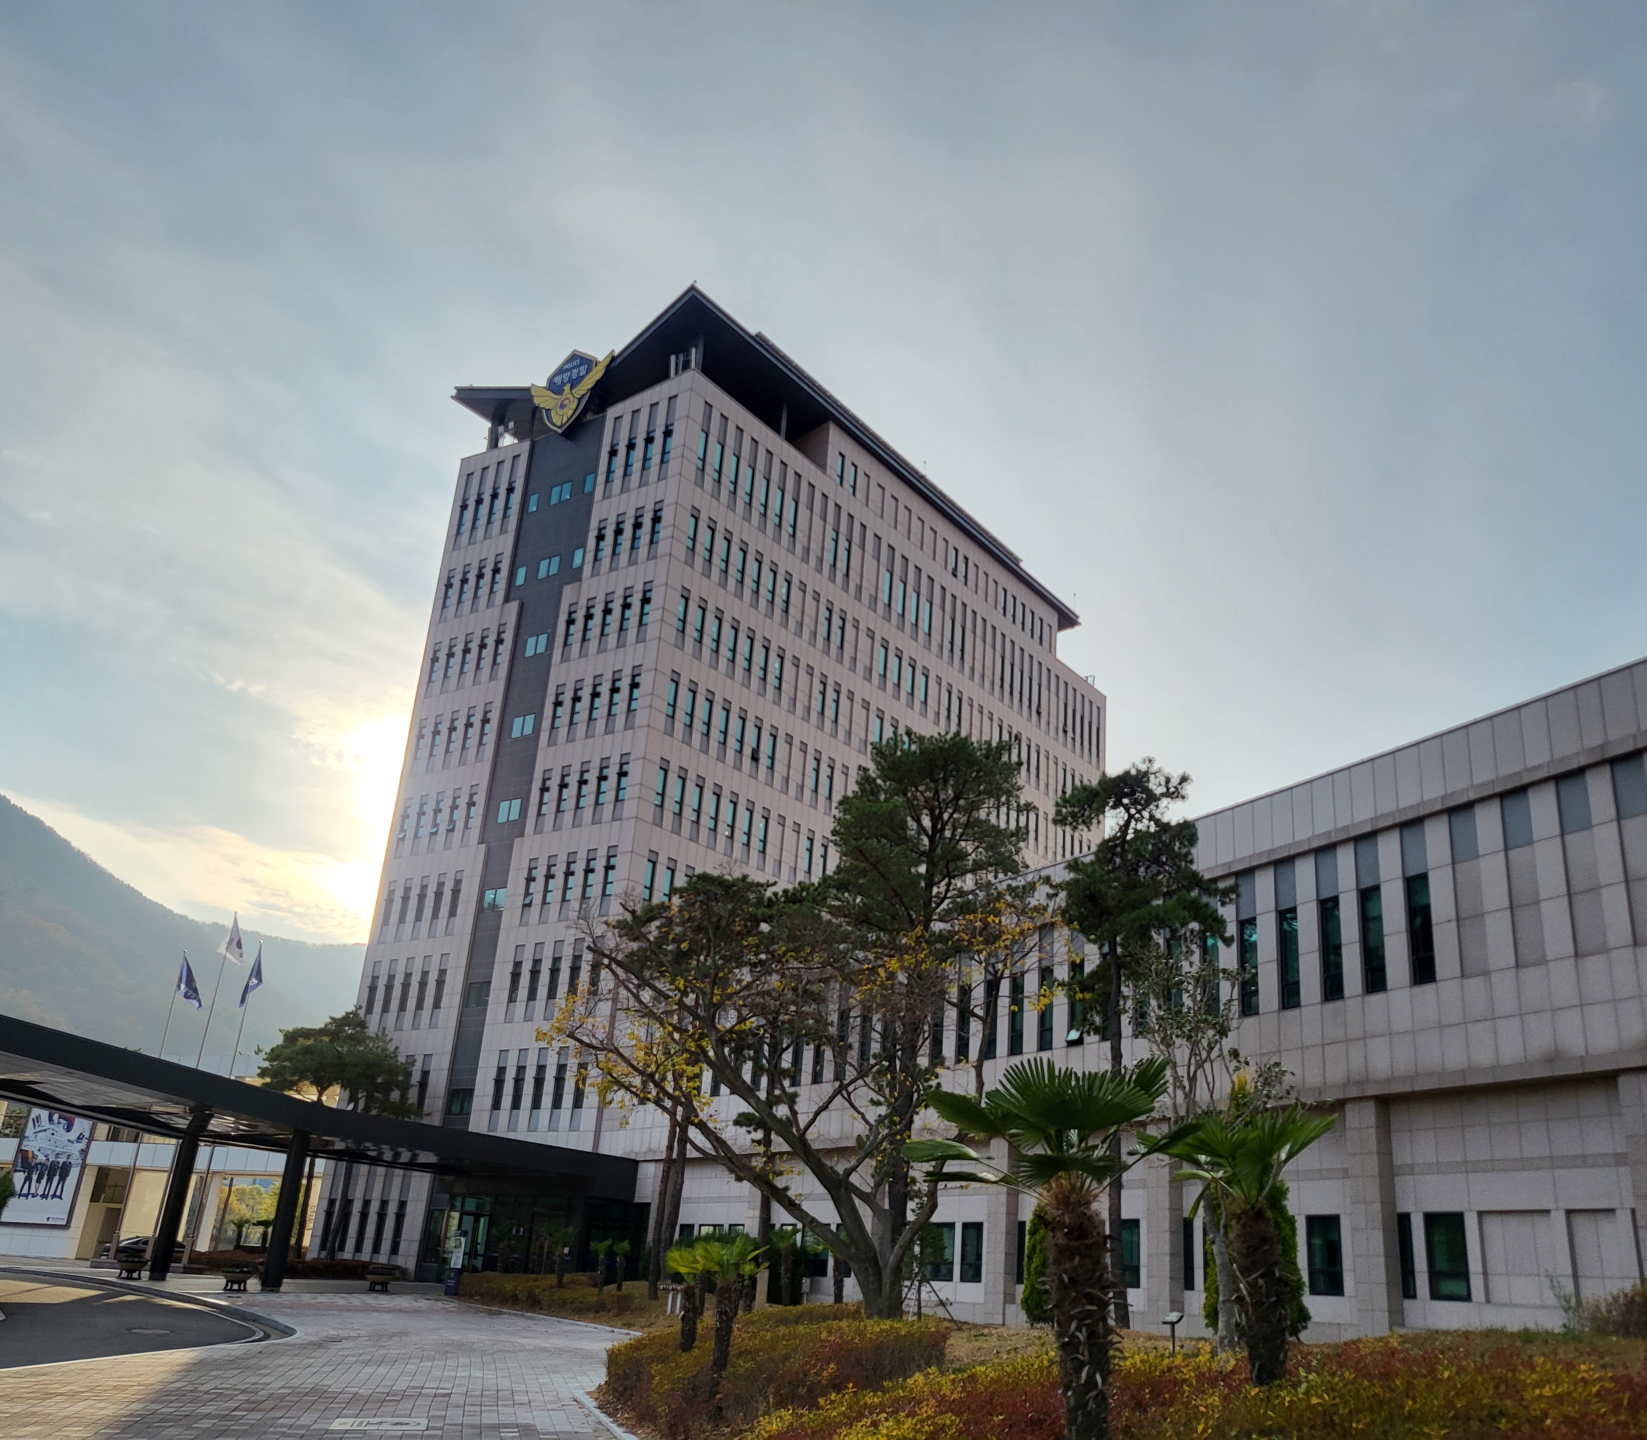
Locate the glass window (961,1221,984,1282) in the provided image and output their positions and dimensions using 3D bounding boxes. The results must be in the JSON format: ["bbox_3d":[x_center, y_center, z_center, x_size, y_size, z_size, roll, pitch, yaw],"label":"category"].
[{"bbox_3d":[3.769,13.471,36.452,0.150,1.420,0.950,15,-24,-24],"label":"glass window"}]

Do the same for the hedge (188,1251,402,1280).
[{"bbox_3d":[-20.366,21.106,55.740,9.600,0.720,2.400,-11,-26,34],"label":"hedge"}]

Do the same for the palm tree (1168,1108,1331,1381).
[{"bbox_3d":[3.293,4.063,10.972,1.310,2.220,1.300,4,-21,0],"label":"palm tree"}]

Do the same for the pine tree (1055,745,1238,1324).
[{"bbox_3d":[6.607,6.342,29.522,3.800,11.700,3.400,4,-21,0],"label":"pine tree"}]

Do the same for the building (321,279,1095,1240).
[{"bbox_3d":[-1.293,8.665,77.620,16.600,42.600,43.400,-11,-26,34],"label":"building"}]

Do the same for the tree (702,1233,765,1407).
[{"bbox_3d":[-1.071,6.970,16.751,0.820,1.920,0.820,4,-21,0],"label":"tree"}]

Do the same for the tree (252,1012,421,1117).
[{"bbox_3d":[-18.846,16.313,55.917,6.000,9.900,5.200,-11,-26,34],"label":"tree"}]

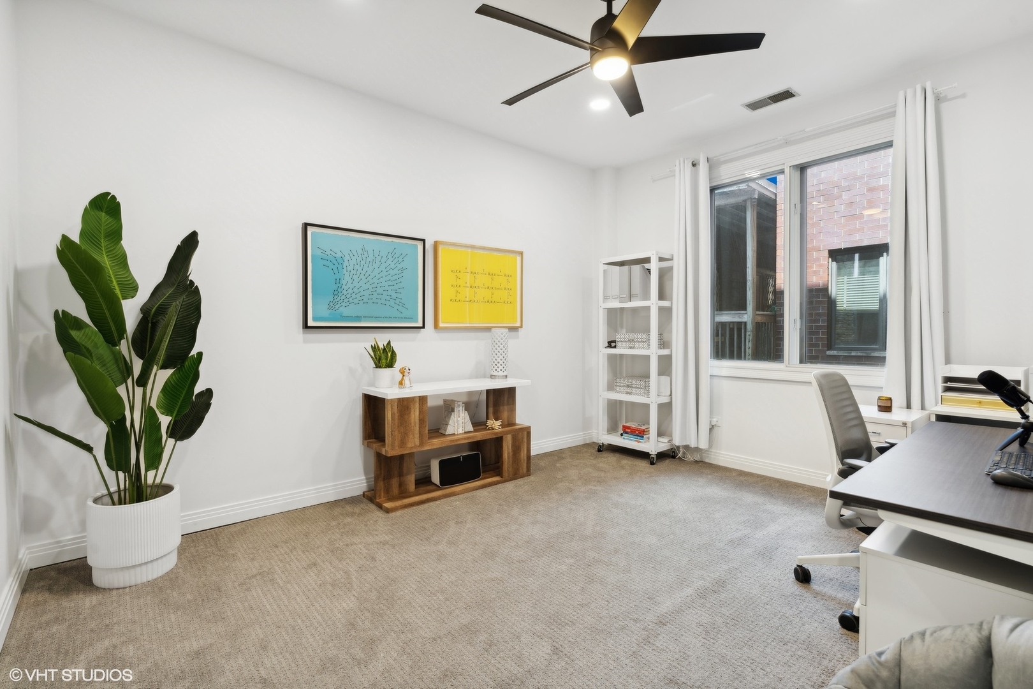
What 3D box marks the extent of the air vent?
[{"bbox_3d":[1.836,-1.756,3.320,0.187,0.016,0.333,-1,2,-39],"label":"air vent"}]

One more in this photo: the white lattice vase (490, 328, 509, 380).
[{"bbox_3d":[-0.146,0.077,3.806,0.137,0.411,0.137,0,1,0],"label":"white lattice vase"}]

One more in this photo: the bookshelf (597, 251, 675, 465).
[{"bbox_3d":[1.100,0.114,4.224,0.328,1.821,0.582,-1,2,-43],"label":"bookshelf"}]

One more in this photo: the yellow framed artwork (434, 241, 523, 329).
[{"bbox_3d":[-0.286,-0.474,3.857,0.868,0.687,0.040,-1,2,-39],"label":"yellow framed artwork"}]

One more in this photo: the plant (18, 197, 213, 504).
[{"bbox_3d":[-1.836,0.023,2.144,0.681,1.430,0.590,-1,2,-39],"label":"plant"}]

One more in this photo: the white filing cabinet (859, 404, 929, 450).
[{"bbox_3d":[2.200,0.728,2.770,0.495,0.643,0.360,-1,2,-39],"label":"white filing cabinet"}]

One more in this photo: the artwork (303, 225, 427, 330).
[{"bbox_3d":[-1.040,-0.451,3.244,0.863,0.685,0.040,-1,2,-39],"label":"artwork"}]

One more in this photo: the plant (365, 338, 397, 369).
[{"bbox_3d":[-0.927,0.058,3.140,0.195,0.205,0.170,-1,2,-39],"label":"plant"}]

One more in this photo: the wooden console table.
[{"bbox_3d":[-0.468,0.672,3.401,1.192,0.755,0.392,-1,2,-39],"label":"wooden console table"}]

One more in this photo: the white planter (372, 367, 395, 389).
[{"bbox_3d":[-0.908,0.232,3.160,0.150,0.139,0.150,-1,2,-39],"label":"white planter"}]

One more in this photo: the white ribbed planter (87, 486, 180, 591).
[{"bbox_3d":[-1.817,0.899,2.194,0.343,0.369,0.343,-1,2,-39],"label":"white ribbed planter"}]

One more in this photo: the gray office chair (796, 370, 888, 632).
[{"bbox_3d":[1.510,0.604,1.866,0.660,0.960,0.630,-1,2,-39],"label":"gray office chair"}]

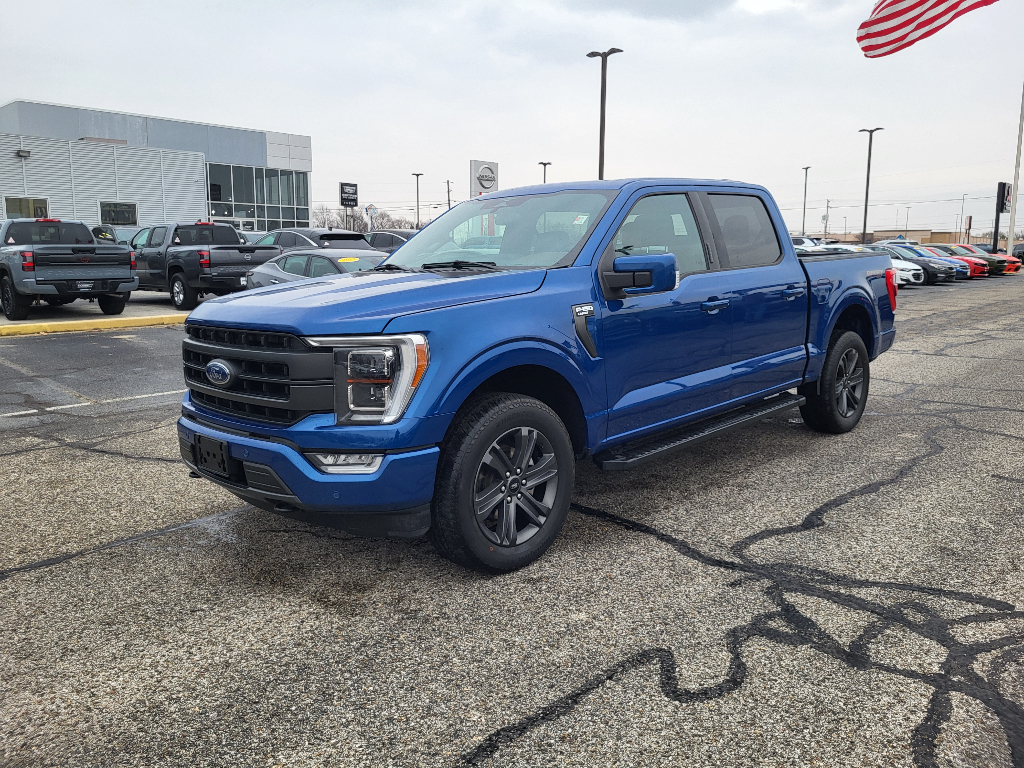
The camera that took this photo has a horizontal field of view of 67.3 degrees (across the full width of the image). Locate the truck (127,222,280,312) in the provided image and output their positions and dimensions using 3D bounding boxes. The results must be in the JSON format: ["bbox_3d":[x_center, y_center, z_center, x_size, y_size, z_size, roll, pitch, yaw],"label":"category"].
[{"bbox_3d":[-7.437,-2.758,17.748,5.300,1.830,1.880,10,15,44],"label":"truck"}]

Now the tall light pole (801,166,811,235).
[{"bbox_3d":[26.033,-15.185,68.640,0.400,8.000,1.100,-10,14,-44],"label":"tall light pole"}]

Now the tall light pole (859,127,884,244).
[{"bbox_3d":[20.858,-10.903,45.351,0.400,8.000,1.500,-10,14,-44],"label":"tall light pole"}]

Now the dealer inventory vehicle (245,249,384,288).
[{"bbox_3d":[-2.857,-1.705,13.865,4.880,1.445,1.860,10,14,44],"label":"dealer inventory vehicle"}]

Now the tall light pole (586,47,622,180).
[{"bbox_3d":[3.194,-7.518,27.094,0.400,8.000,1.550,-10,14,-44],"label":"tall light pole"}]

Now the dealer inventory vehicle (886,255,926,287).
[{"bbox_3d":[12.292,-4.316,27.667,4.900,1.455,1.855,10,14,44],"label":"dealer inventory vehicle"}]

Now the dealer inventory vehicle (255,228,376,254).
[{"bbox_3d":[-5.405,-2.994,19.375,4.700,1.700,1.870,10,14,44],"label":"dealer inventory vehicle"}]

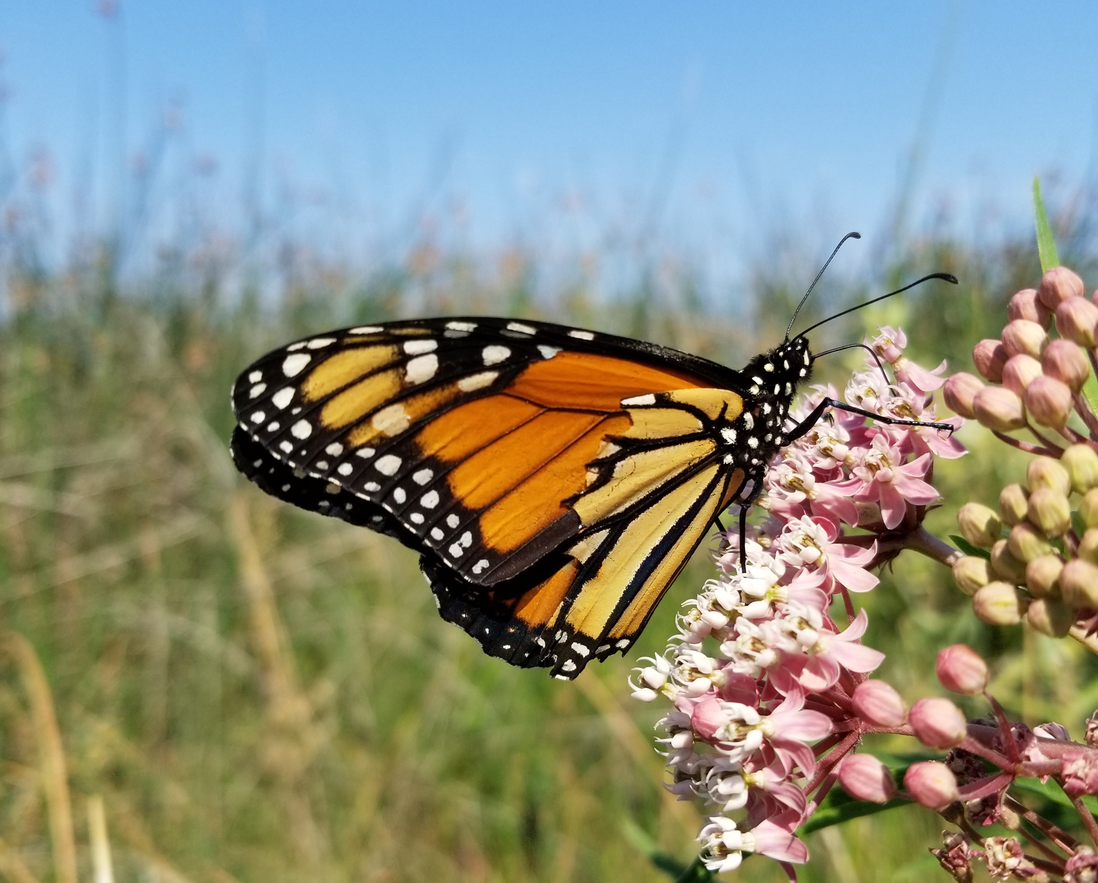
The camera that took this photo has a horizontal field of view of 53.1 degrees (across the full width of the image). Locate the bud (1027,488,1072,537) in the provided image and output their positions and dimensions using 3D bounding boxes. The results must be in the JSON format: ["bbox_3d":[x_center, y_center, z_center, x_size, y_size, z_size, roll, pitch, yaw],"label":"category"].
[{"bbox_3d":[0.050,0.007,0.111,0.004,0.005,0.004,-27,16,21],"label":"bud"}]

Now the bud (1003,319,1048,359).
[{"bbox_3d":[0.048,-0.010,0.110,0.005,0.004,0.004,21,15,-8],"label":"bud"}]

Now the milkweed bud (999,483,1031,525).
[{"bbox_3d":[0.050,0.007,0.118,0.004,0.005,0.004,-29,18,0],"label":"milkweed bud"}]

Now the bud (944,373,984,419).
[{"bbox_3d":[0.043,-0.005,0.115,0.004,0.005,0.004,-41,21,0],"label":"bud"}]

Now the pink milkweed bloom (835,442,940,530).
[{"bbox_3d":[0.035,0.005,0.114,0.010,0.009,0.008,4,-30,27],"label":"pink milkweed bloom"}]

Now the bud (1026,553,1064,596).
[{"bbox_3d":[0.050,0.013,0.110,0.004,0.004,0.004,25,6,-20],"label":"bud"}]

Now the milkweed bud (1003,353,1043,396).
[{"bbox_3d":[0.050,-0.007,0.116,0.005,0.004,0.004,43,0,-24],"label":"milkweed bud"}]

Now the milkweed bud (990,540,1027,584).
[{"bbox_3d":[0.048,0.012,0.114,0.005,0.004,0.004,44,12,-5],"label":"milkweed bud"}]

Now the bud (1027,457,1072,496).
[{"bbox_3d":[0.053,0.004,0.117,0.005,0.004,0.004,41,0,-24],"label":"bud"}]

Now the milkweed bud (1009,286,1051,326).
[{"bbox_3d":[0.049,-0.013,0.112,0.005,0.004,0.004,40,21,-7],"label":"milkweed bud"}]

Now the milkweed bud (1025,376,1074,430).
[{"bbox_3d":[0.049,-0.004,0.107,0.004,0.005,0.004,-30,25,22],"label":"milkweed bud"}]

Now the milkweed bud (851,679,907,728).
[{"bbox_3d":[0.034,0.027,0.114,0.006,0.005,0.005,26,0,-12],"label":"milkweed bud"}]

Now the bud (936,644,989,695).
[{"bbox_3d":[0.040,0.022,0.107,0.005,0.004,0.004,40,4,3],"label":"bud"}]

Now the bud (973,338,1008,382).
[{"bbox_3d":[0.048,-0.009,0.119,0.005,0.004,0.004,38,0,-19],"label":"bud"}]

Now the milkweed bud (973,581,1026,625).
[{"bbox_3d":[0.046,0.016,0.111,0.005,0.004,0.004,4,-7,3],"label":"milkweed bud"}]

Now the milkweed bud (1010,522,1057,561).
[{"bbox_3d":[0.049,0.010,0.111,0.004,0.004,0.004,21,4,-1],"label":"milkweed bud"}]

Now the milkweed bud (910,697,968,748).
[{"bbox_3d":[0.038,0.027,0.106,0.005,0.004,0.004,26,-4,3],"label":"milkweed bud"}]

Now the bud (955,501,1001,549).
[{"bbox_3d":[0.045,0.009,0.115,0.005,0.004,0.004,42,0,-21],"label":"bud"}]

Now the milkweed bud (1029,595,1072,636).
[{"bbox_3d":[0.051,0.018,0.112,0.005,0.004,0.004,18,-1,1],"label":"milkweed bud"}]

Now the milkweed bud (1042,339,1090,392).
[{"bbox_3d":[0.054,-0.008,0.114,0.005,0.006,0.005,-28,30,0],"label":"milkweed bud"}]

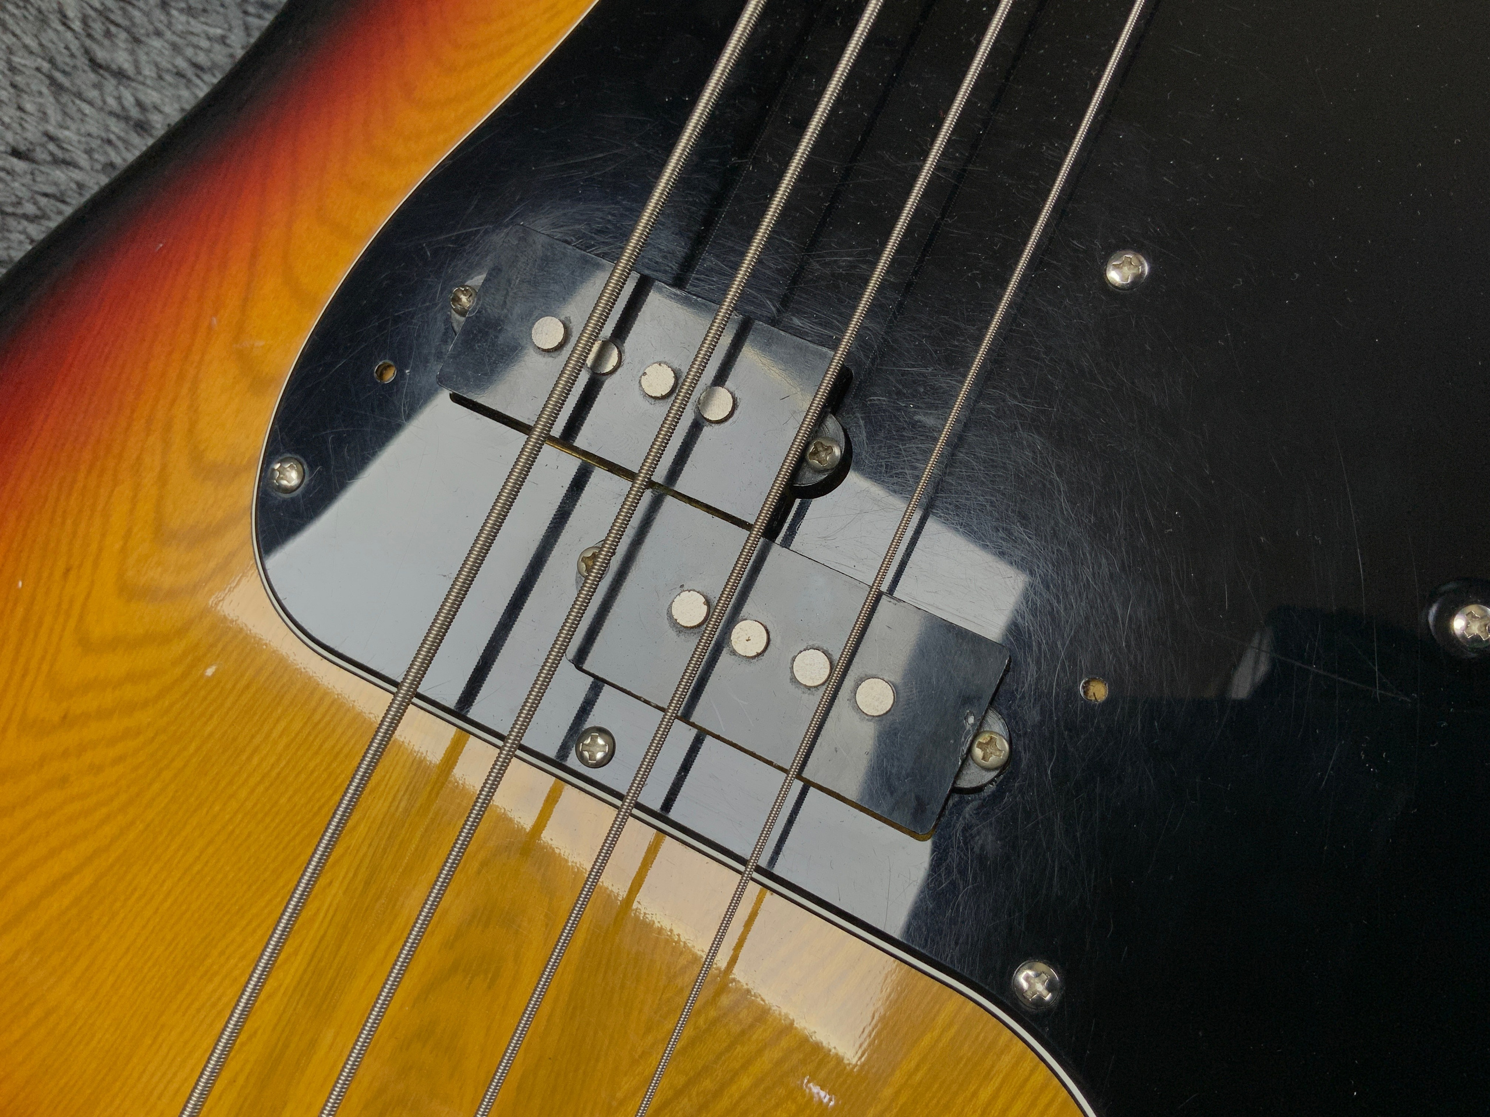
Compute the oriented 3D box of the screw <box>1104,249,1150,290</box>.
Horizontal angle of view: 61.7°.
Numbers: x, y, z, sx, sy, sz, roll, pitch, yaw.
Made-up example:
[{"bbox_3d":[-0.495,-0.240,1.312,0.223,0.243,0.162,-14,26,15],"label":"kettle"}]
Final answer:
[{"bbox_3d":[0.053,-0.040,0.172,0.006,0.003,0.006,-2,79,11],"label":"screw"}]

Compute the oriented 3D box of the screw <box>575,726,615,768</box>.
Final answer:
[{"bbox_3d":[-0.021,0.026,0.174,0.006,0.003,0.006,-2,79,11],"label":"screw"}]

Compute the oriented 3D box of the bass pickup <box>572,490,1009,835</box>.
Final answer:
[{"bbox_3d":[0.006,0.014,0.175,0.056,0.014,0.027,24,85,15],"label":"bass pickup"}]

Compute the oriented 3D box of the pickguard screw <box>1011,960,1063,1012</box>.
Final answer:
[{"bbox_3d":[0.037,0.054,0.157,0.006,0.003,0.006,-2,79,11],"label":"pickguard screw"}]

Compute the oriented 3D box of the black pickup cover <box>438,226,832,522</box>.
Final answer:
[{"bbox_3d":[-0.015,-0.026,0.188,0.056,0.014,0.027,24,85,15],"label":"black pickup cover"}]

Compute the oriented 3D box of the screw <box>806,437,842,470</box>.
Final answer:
[{"bbox_3d":[0.011,-0.015,0.178,0.005,0.003,0.005,-2,79,11],"label":"screw"}]

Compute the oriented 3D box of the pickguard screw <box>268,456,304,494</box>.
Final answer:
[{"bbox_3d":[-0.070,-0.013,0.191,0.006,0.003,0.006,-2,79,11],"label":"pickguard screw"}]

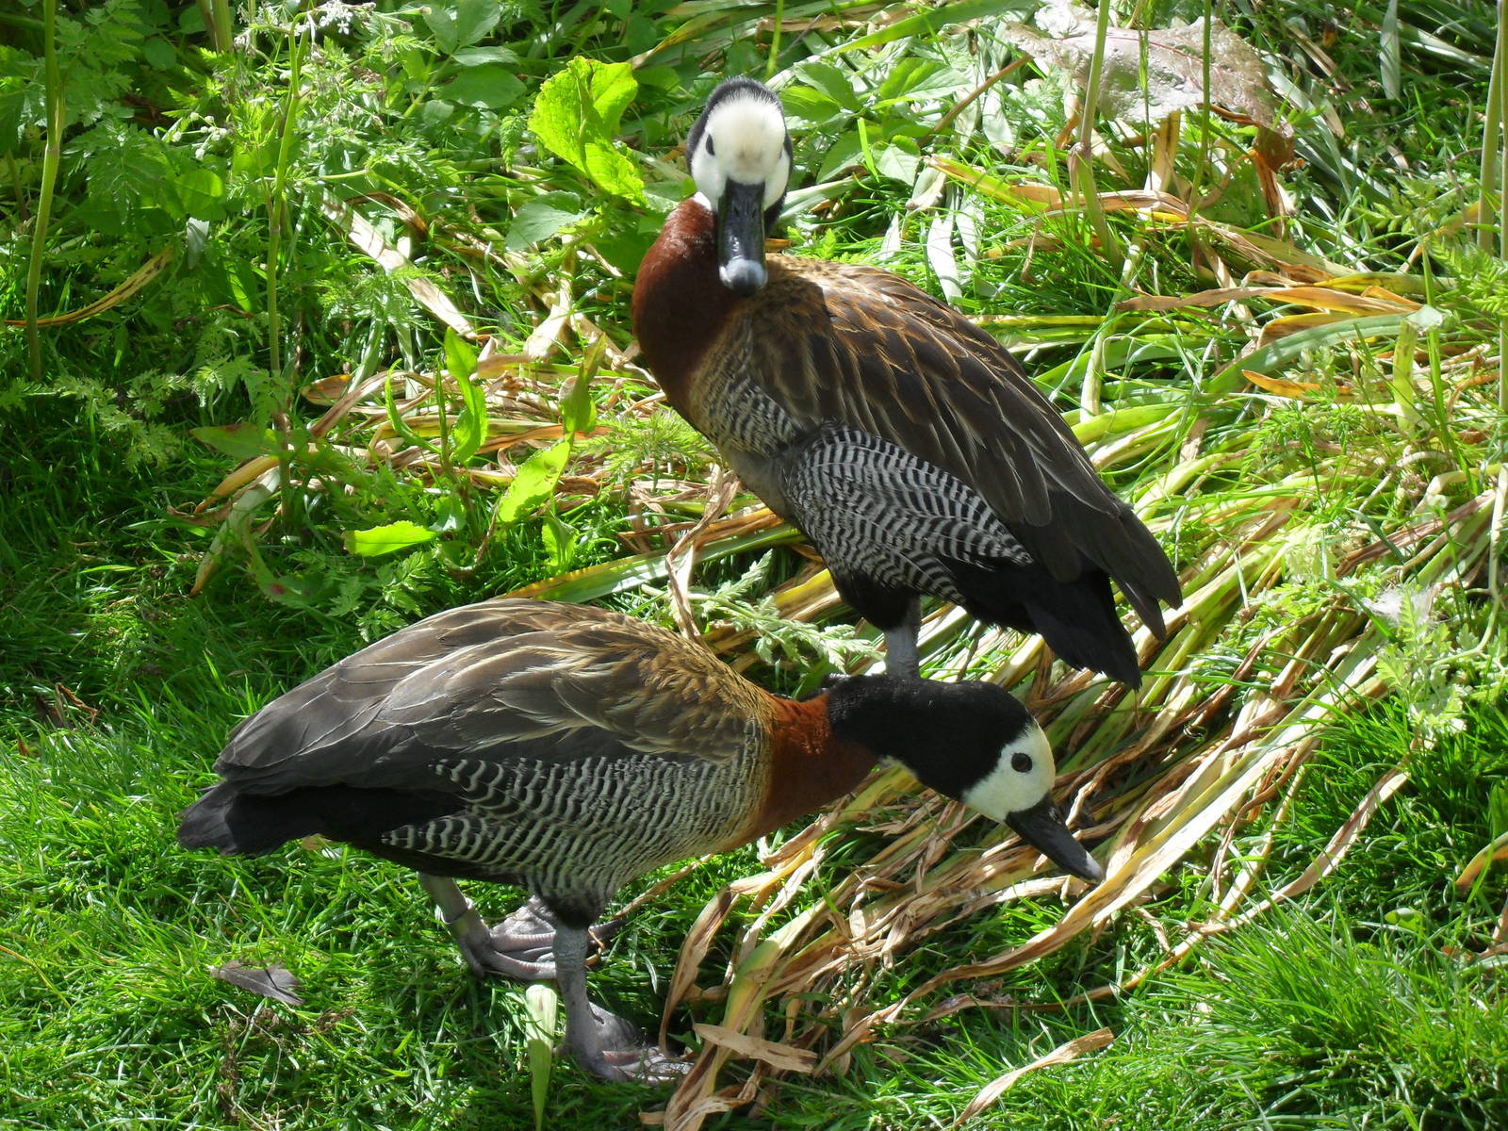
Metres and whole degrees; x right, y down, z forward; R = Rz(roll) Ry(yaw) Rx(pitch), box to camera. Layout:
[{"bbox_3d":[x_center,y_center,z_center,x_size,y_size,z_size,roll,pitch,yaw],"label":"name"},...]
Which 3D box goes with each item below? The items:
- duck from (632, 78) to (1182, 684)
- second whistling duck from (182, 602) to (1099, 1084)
[{"bbox_3d":[0.072,-0.063,2.125,0.265,0.335,0.145,12,37,16],"label":"duck"},{"bbox_3d":[-0.047,0.105,1.984,0.408,0.222,0.140,-6,35,-8],"label":"second whistling duck"}]

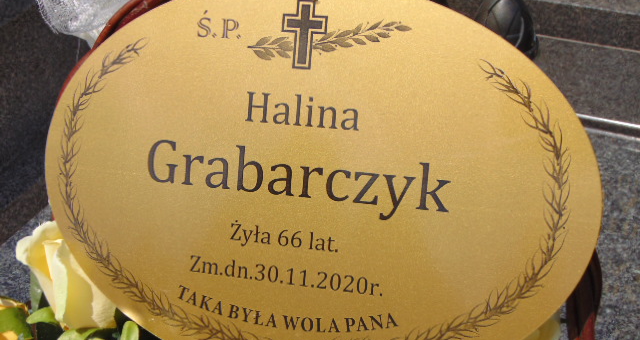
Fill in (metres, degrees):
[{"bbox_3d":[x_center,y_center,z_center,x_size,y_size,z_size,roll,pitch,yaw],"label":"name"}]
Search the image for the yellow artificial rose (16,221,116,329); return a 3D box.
[{"bbox_3d":[-0.148,0.061,0.545,0.056,0.066,0.055,-17,26,13],"label":"yellow artificial rose"}]

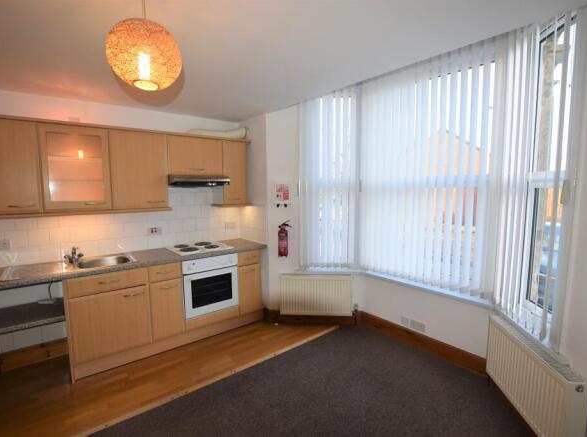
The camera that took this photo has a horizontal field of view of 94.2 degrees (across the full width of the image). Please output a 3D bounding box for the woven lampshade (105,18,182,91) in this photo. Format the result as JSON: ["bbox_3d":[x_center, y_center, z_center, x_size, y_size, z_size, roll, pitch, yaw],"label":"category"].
[{"bbox_3d":[-0.654,-0.714,1.210,0.297,0.278,0.297,-5,7,-36],"label":"woven lampshade"}]

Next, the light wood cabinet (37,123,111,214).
[{"bbox_3d":[-1.982,-0.442,2.513,0.487,0.728,0.320,-5,7,-36],"label":"light wood cabinet"}]

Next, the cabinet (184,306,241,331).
[{"bbox_3d":[-1.006,1.048,3.142,0.598,0.127,0.560,-5,7,-36],"label":"cabinet"}]

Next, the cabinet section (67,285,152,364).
[{"bbox_3d":[-1.746,0.900,2.645,0.588,0.585,0.550,-5,8,-36],"label":"cabinet section"}]

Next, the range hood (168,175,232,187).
[{"bbox_3d":[-1.093,-0.432,3.047,0.597,0.095,0.505,-5,7,-36],"label":"range hood"}]

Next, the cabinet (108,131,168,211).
[{"bbox_3d":[-1.587,-0.474,2.798,0.488,0.728,0.320,-5,7,-36],"label":"cabinet"}]

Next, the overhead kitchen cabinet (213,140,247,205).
[{"bbox_3d":[-0.787,-0.538,3.375,0.300,0.728,0.320,-5,7,-36],"label":"overhead kitchen cabinet"}]

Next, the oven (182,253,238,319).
[{"bbox_3d":[-1.005,0.689,3.101,0.598,0.595,0.560,-5,7,-36],"label":"oven"}]

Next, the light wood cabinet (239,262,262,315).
[{"bbox_3d":[-0.660,0.799,3.380,0.270,0.569,0.570,-5,7,-36],"label":"light wood cabinet"}]

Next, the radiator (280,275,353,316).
[{"bbox_3d":[0.255,0.877,3.104,0.800,0.488,0.075,0,5,4],"label":"radiator"}]

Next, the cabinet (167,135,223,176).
[{"bbox_3d":[-1.151,-0.676,3.099,0.595,0.393,0.320,-5,7,-36],"label":"cabinet"}]

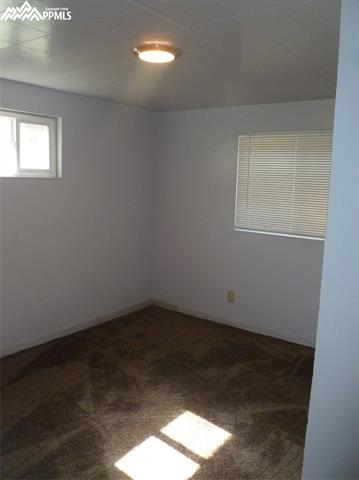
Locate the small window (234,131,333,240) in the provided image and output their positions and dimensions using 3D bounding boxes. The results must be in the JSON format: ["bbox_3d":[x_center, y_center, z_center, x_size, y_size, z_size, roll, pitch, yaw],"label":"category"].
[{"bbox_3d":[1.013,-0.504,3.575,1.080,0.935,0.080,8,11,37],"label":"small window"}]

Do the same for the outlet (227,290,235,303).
[{"bbox_3d":[0.536,0.594,4.054,0.074,0.118,0.012,8,11,37],"label":"outlet"}]

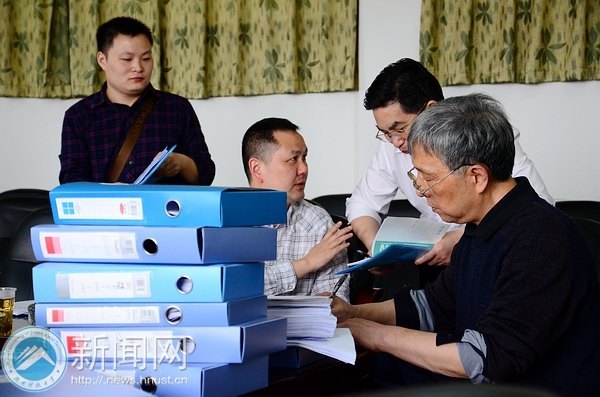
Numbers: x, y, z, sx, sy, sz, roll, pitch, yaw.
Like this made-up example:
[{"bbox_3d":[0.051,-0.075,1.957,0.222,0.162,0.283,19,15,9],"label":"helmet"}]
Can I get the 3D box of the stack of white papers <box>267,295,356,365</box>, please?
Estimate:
[{"bbox_3d":[-0.045,0.232,2.340,0.290,0.110,0.240,0,0,0],"label":"stack of white papers"}]

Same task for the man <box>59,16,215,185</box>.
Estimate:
[{"bbox_3d":[-0.510,0.280,4.070,0.490,1.700,0.380,0,0,-16],"label":"man"}]

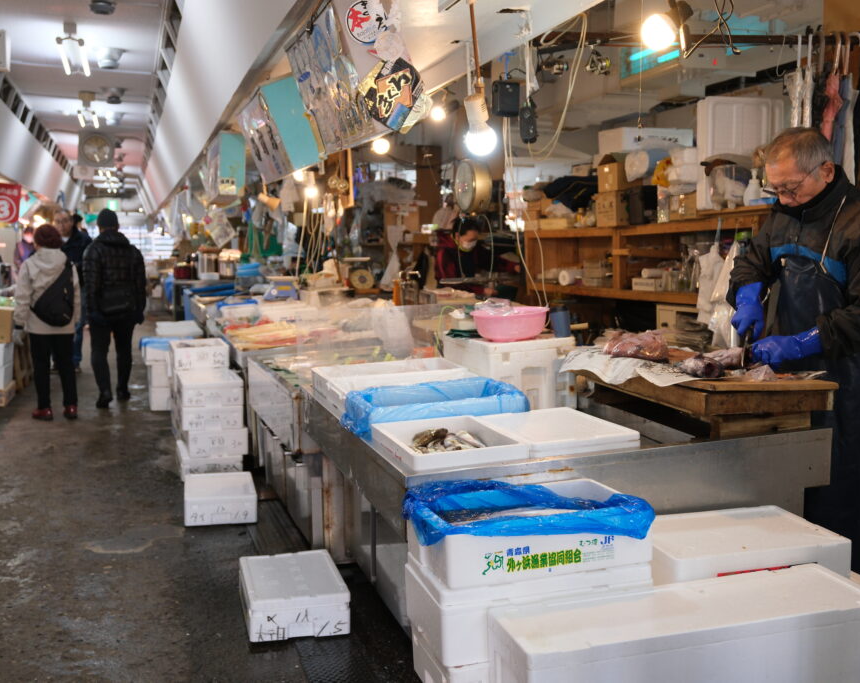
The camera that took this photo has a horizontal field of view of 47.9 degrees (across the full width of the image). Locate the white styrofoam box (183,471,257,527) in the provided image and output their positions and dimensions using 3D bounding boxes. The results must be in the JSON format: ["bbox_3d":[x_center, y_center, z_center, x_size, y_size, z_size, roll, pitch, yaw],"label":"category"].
[{"bbox_3d":[-1.107,0.829,5.112,0.358,0.146,0.515,-2,6,-13],"label":"white styrofoam box"}]

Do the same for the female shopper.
[{"bbox_3d":[-3.150,-0.160,7.950,0.500,1.570,0.360,-3,6,-25],"label":"female shopper"}]

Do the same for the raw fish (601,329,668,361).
[{"bbox_3d":[0.765,0.014,3.569,0.225,0.090,0.145,3,6,25],"label":"raw fish"}]

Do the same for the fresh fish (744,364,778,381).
[{"bbox_3d":[1.032,0.093,3.026,0.100,0.045,0.070,-3,6,-17],"label":"fresh fish"}]

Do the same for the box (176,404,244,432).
[{"bbox_3d":[-1.421,0.453,6.250,0.370,0.147,0.520,-3,6,-16],"label":"box"}]

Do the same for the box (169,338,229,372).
[{"bbox_3d":[-1.592,0.089,6.660,0.354,0.141,0.525,-2,6,-18],"label":"box"}]

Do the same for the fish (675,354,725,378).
[{"bbox_3d":[0.878,0.073,3.126,0.160,0.070,0.085,1,6,20],"label":"fish"}]

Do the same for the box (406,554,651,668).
[{"bbox_3d":[0.238,0.624,2.392,0.531,0.170,0.299,-3,7,-17],"label":"box"}]

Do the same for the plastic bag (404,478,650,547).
[{"bbox_3d":[0.242,0.417,2.365,0.538,0.086,0.295,-3,7,-17],"label":"plastic bag"}]

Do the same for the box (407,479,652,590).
[{"bbox_3d":[0.250,0.483,2.472,0.540,0.140,0.315,-3,6,-18],"label":"box"}]

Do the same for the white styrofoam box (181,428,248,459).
[{"bbox_3d":[-1.335,0.587,6.000,0.352,0.152,0.520,-2,6,-16],"label":"white styrofoam box"}]

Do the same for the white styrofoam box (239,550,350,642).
[{"bbox_3d":[-0.541,0.990,3.815,0.362,0.160,0.492,-2,7,-15],"label":"white styrofoam box"}]

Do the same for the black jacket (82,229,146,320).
[{"bbox_3d":[-2.773,-0.589,8.500,0.520,0.800,0.330,-2,6,-17],"label":"black jacket"}]

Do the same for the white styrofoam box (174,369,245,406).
[{"bbox_3d":[-1.360,0.291,5.950,0.352,0.137,0.520,-2,6,-17],"label":"white styrofoam box"}]

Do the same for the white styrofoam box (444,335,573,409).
[{"bbox_3d":[0.314,0.114,3.687,0.372,0.270,0.350,-3,7,-24],"label":"white styrofoam box"}]

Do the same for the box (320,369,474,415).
[{"bbox_3d":[-0.100,0.200,3.750,0.540,0.100,0.360,-3,6,-23],"label":"box"}]

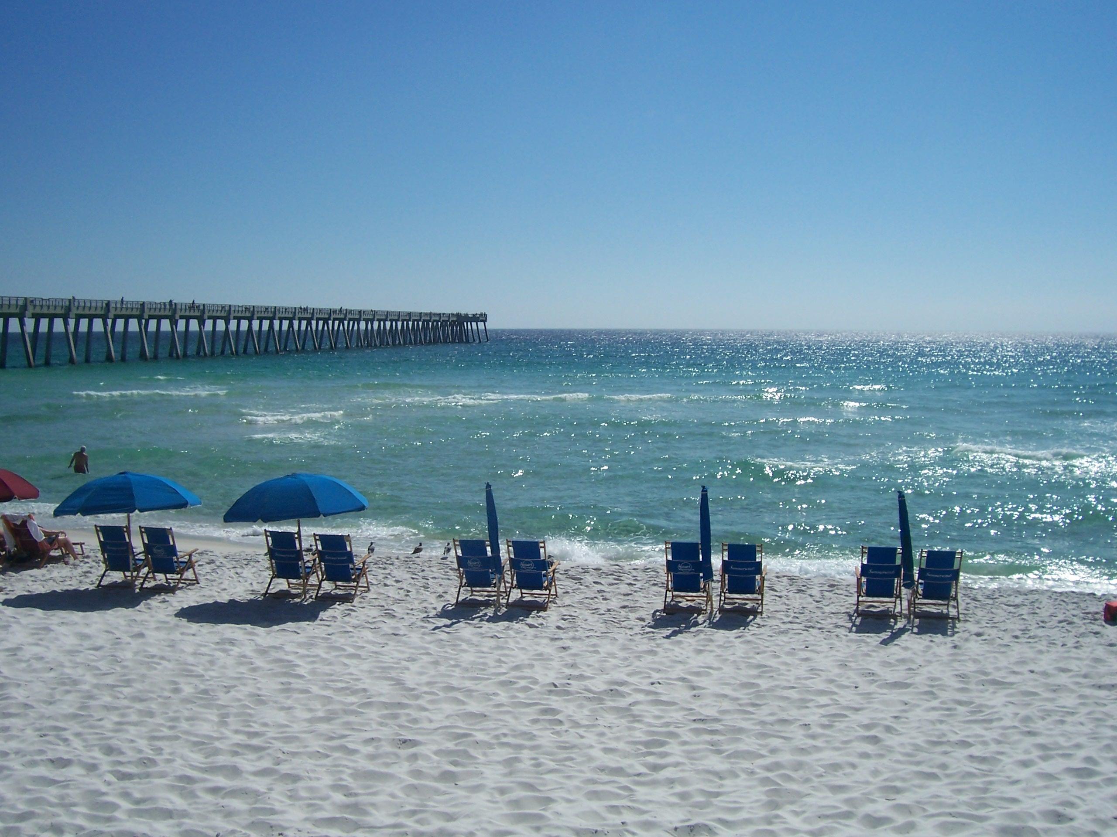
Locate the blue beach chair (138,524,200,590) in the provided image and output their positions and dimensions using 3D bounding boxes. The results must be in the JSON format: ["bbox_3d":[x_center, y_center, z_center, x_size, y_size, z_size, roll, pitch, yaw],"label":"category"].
[{"bbox_3d":[-5.950,2.103,16.783,0.635,0.985,0.740,1,5,13],"label":"blue beach chair"}]

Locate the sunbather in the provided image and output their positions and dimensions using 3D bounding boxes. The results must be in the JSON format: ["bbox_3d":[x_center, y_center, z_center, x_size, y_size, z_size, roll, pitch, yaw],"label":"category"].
[{"bbox_3d":[-8.805,2.027,18.731,0.620,0.880,1.120,1,5,17],"label":"sunbather"}]

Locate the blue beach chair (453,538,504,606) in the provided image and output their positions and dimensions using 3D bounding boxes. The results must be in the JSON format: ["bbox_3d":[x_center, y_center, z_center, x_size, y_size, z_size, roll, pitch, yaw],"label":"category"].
[{"bbox_3d":[-1.109,2.173,15.933,0.635,0.985,0.740,1,5,14],"label":"blue beach chair"}]

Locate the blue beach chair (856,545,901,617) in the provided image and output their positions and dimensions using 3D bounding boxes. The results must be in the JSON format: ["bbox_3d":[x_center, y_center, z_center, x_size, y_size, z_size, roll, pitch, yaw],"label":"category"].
[{"bbox_3d":[4.515,2.236,15.422,0.635,0.985,0.740,1,5,13],"label":"blue beach chair"}]

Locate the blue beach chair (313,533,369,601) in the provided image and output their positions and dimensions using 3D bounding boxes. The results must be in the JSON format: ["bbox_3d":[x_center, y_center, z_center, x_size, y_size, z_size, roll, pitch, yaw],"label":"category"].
[{"bbox_3d":[-3.191,2.141,16.230,0.635,0.985,0.740,1,5,13],"label":"blue beach chair"}]

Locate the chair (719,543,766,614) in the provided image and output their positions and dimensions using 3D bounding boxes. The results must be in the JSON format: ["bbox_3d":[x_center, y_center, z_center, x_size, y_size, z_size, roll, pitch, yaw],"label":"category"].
[{"bbox_3d":[2.594,2.199,15.410,0.635,0.985,0.740,1,5,13],"label":"chair"}]

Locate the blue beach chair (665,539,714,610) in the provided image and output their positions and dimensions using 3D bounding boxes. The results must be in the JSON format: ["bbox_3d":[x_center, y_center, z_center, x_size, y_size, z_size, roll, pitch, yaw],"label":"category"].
[{"bbox_3d":[1.840,2.194,15.551,0.635,0.985,0.740,1,5,13],"label":"blue beach chair"}]

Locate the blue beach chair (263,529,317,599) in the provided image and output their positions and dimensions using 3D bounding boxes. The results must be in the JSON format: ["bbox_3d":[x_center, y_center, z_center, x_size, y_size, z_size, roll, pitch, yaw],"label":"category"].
[{"bbox_3d":[-3.951,2.125,16.373,0.635,0.985,0.740,1,5,13],"label":"blue beach chair"}]

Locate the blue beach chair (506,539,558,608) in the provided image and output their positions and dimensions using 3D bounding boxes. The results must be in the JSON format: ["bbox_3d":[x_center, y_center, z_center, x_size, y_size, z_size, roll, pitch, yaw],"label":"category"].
[{"bbox_3d":[-0.363,2.175,15.722,0.635,0.985,0.740,1,5,14],"label":"blue beach chair"}]

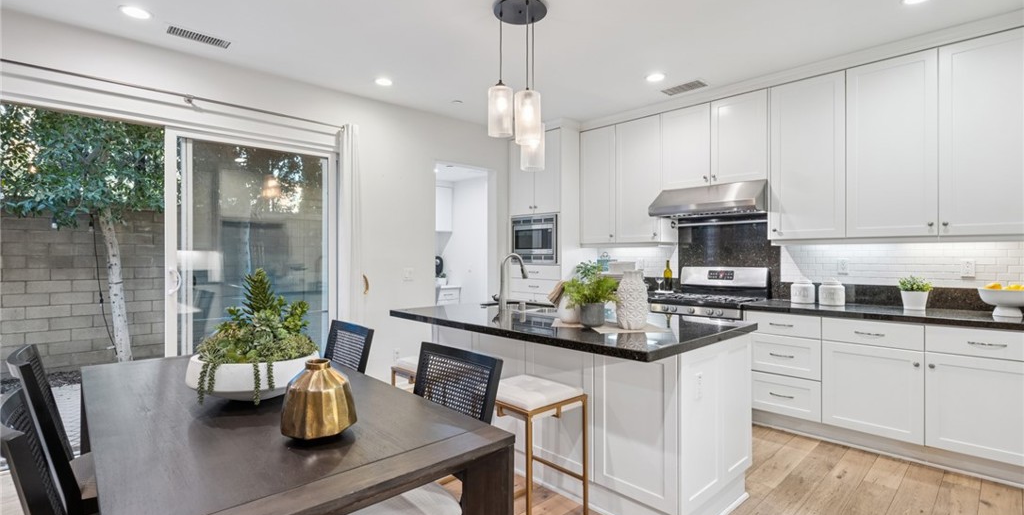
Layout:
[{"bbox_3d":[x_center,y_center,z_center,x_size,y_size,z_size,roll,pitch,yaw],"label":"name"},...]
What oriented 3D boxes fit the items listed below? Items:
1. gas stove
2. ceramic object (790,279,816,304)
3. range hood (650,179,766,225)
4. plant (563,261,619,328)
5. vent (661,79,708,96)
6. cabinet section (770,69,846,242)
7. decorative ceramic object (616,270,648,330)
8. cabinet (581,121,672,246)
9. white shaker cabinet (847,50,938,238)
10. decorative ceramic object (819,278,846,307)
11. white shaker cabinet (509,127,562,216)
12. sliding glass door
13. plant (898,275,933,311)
[{"bbox_3d":[1.707,0.687,3.945,0.690,1.188,0.765,0,0,-44],"label":"gas stove"},{"bbox_3d":[2.317,0.264,3.620,0.155,0.206,0.155,0,0,-44],"label":"ceramic object"},{"bbox_3d":[1.758,-0.502,4.007,0.560,0.267,0.910,0,0,-44],"label":"range hood"},{"bbox_3d":[0.408,0.189,2.350,0.270,0.330,0.280,0,0,0],"label":"plant"},{"bbox_3d":[1.463,-1.433,3.869,0.175,0.020,0.335,0,0,-44],"label":"vent"},{"bbox_3d":[2.362,-0.748,3.587,0.330,1.216,0.503,0,0,-45],"label":"cabinet section"},{"bbox_3d":[0.622,0.213,2.366,0.162,0.287,0.162,0,0,-44],"label":"decorative ceramic object"},{"bbox_3d":[1.192,-0.747,4.764,0.330,1.230,0.945,0,0,-44],"label":"cabinet"},{"bbox_3d":[2.642,-0.734,3.155,0.330,1.200,0.475,0,0,-44],"label":"white shaker cabinet"},{"bbox_3d":[2.449,0.264,3.470,0.157,0.206,0.157,0,0,-44],"label":"decorative ceramic object"},{"bbox_3d":[0.470,-0.914,5.265,0.630,0.895,0.785,0,0,-44],"label":"white shaker cabinet"},{"bbox_3d":[-1.967,0.179,3.554,1.180,2.168,0.070,0,0,-44],"label":"sliding glass door"},{"bbox_3d":[2.705,0.238,3.050,0.225,0.236,0.225,0,0,-44],"label":"plant"}]

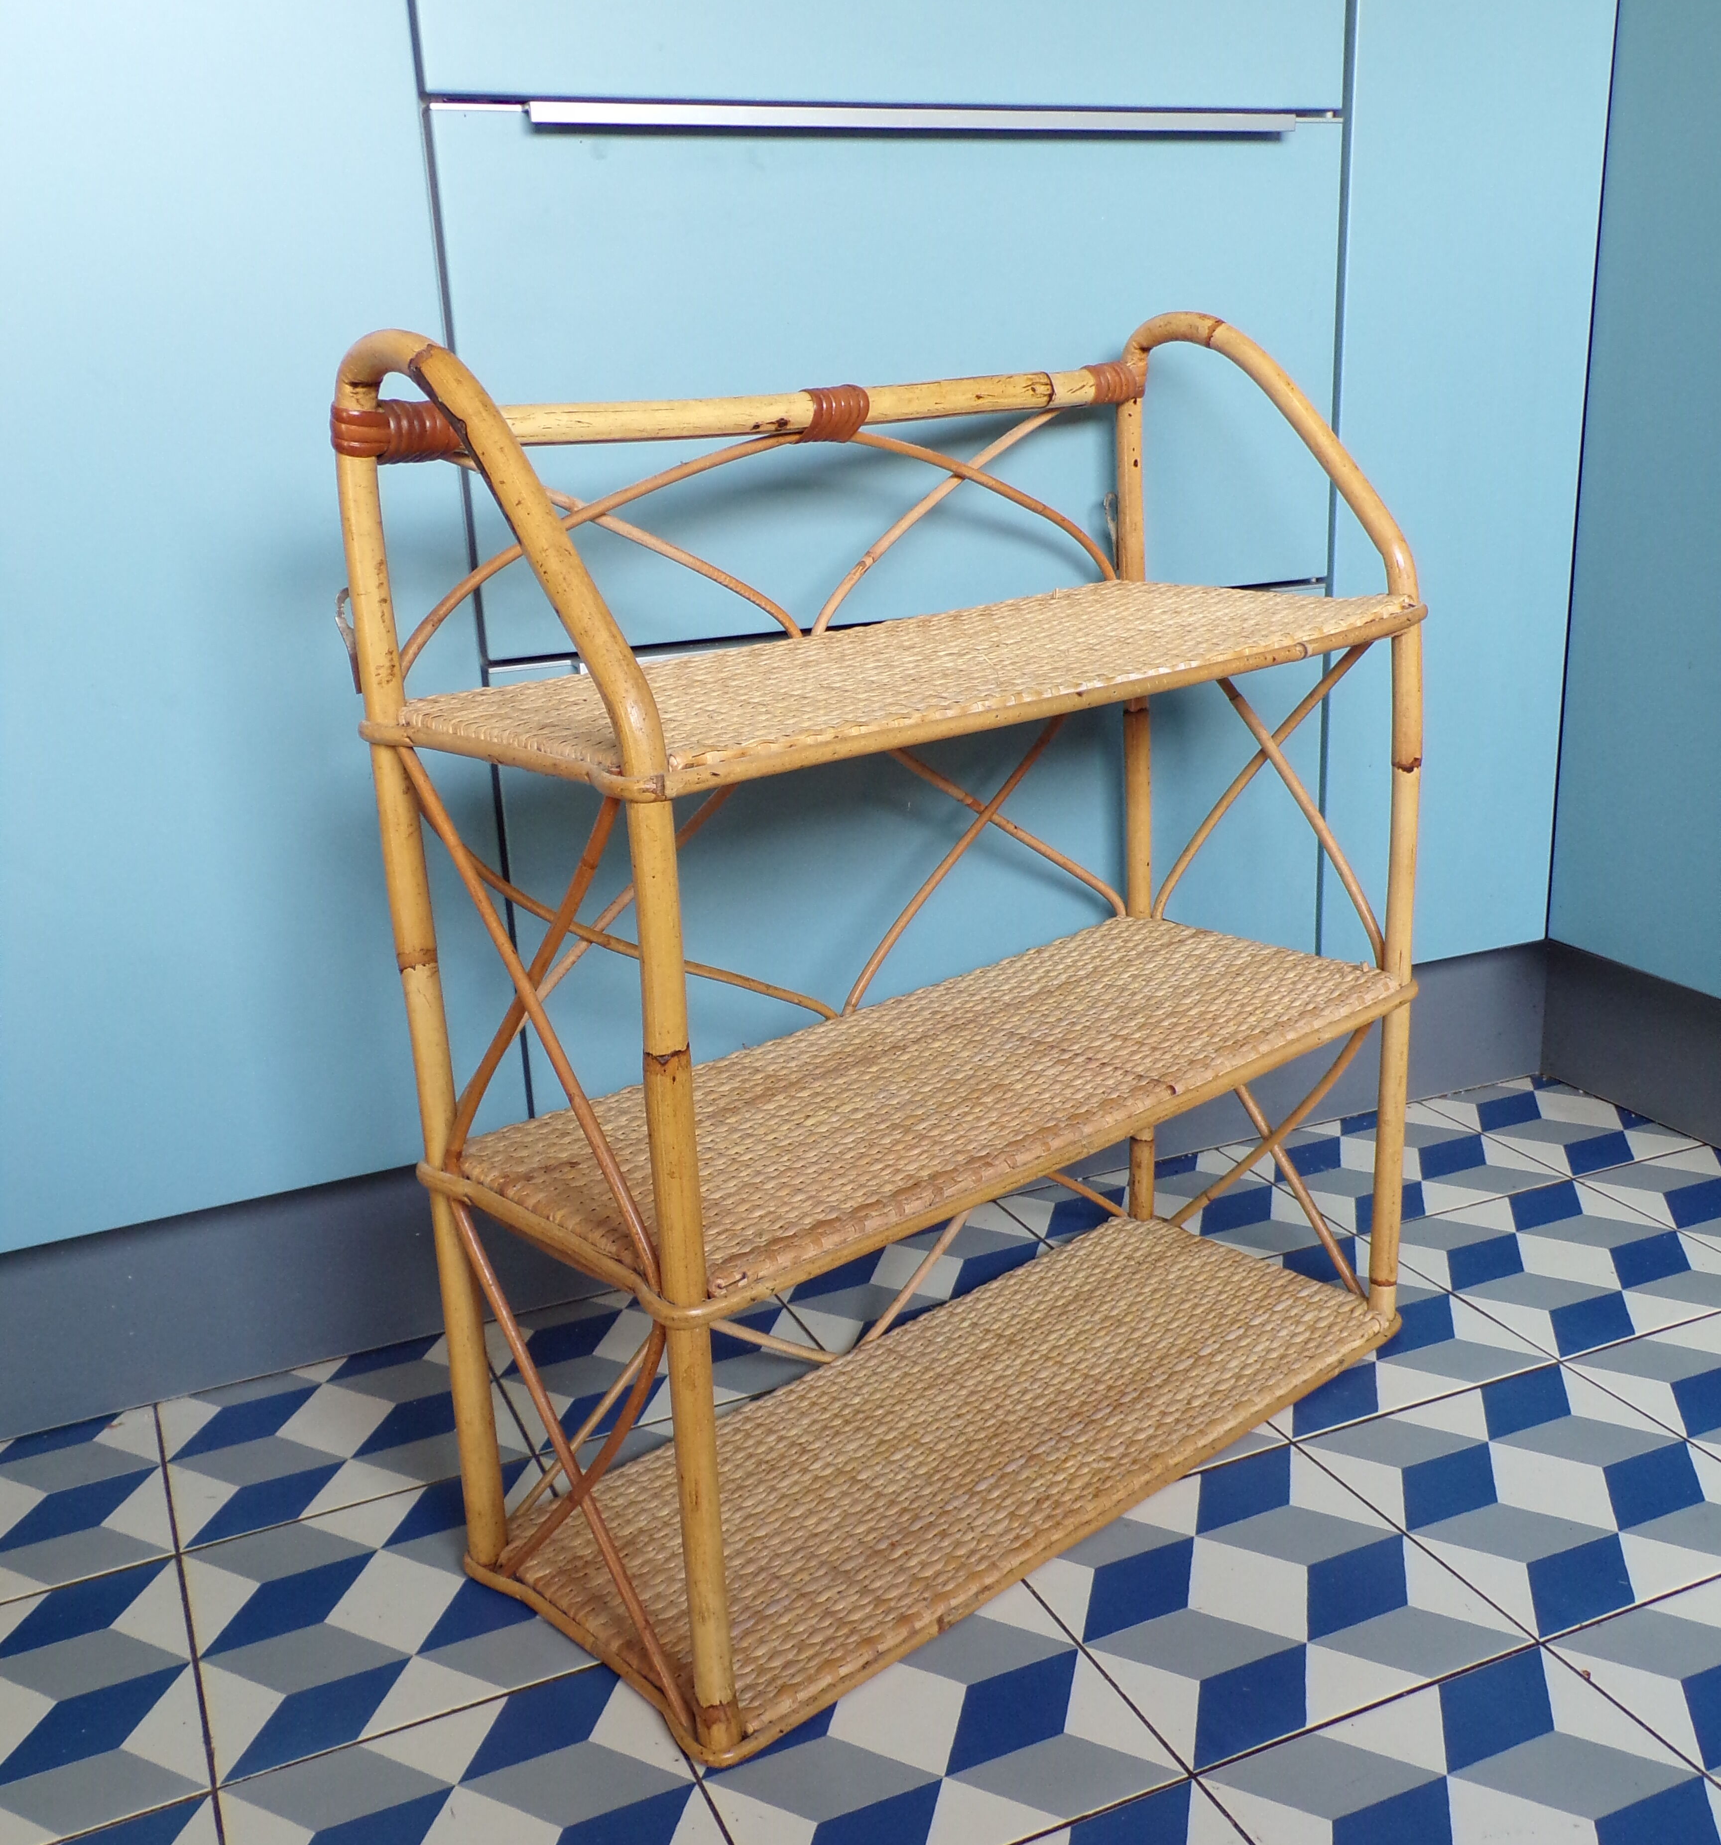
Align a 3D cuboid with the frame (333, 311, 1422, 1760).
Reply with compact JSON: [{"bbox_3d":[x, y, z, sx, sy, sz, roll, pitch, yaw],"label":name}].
[{"bbox_3d":[0.055,0.003,1.004,0.562,0.637,0.228,-17,22,-39],"label":"frame"}]

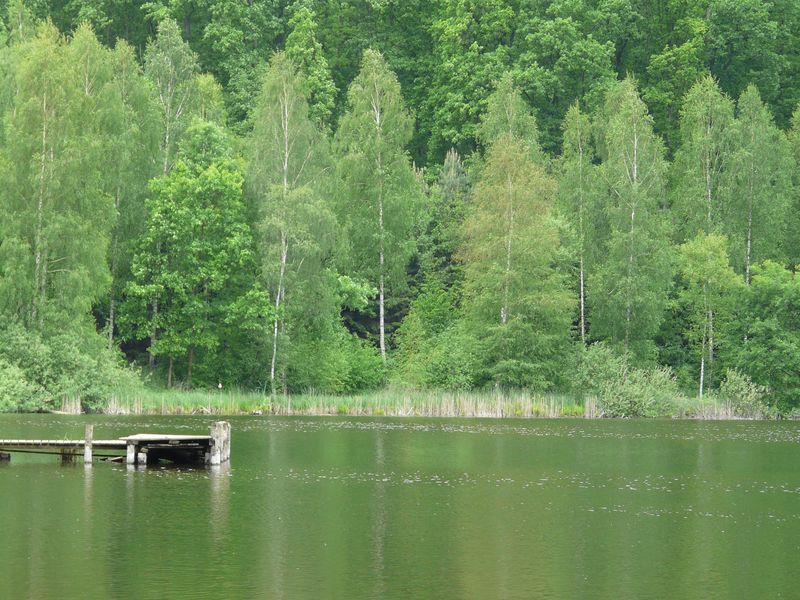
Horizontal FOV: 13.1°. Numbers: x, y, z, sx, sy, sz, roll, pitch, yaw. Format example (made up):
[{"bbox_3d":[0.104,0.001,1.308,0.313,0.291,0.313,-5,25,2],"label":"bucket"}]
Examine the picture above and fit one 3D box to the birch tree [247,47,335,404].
[{"bbox_3d":[-4.120,-2.791,132.500,3.270,13.210,3.430,1,-1,0],"label":"birch tree"}]

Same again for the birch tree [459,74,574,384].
[{"bbox_3d":[4.419,-2.429,133.500,4.360,12.240,4.360,1,-1,0],"label":"birch tree"}]

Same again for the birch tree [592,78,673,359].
[{"bbox_3d":[9.094,-2.484,136.500,3.130,12.360,3.290,1,-1,0],"label":"birch tree"}]

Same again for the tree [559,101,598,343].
[{"bbox_3d":[7.059,-2.076,138.000,1.580,11.470,1.820,1,-1,0],"label":"tree"}]

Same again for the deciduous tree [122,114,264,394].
[{"bbox_3d":[-8.027,-1.644,135.000,5.260,10.600,5.000,1,-1,0],"label":"deciduous tree"}]

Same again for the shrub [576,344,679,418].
[{"bbox_3d":[8.442,2.987,129.500,3.790,2.820,3.410,1,-1,0],"label":"shrub"}]

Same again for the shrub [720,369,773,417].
[{"bbox_3d":[12.772,3.456,129.000,2.000,1.850,2.000,1,-1,0],"label":"shrub"}]

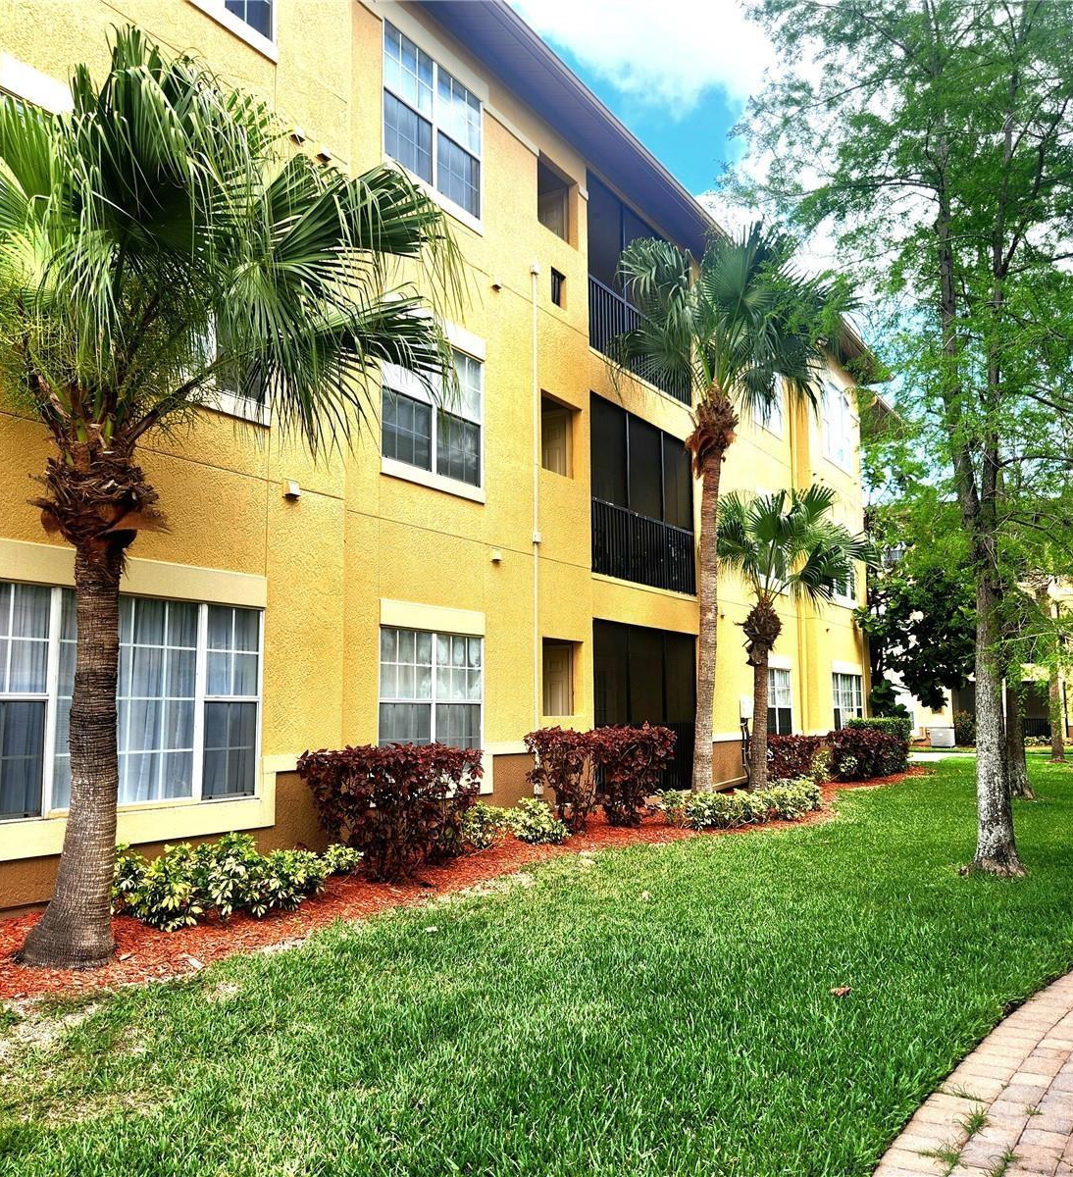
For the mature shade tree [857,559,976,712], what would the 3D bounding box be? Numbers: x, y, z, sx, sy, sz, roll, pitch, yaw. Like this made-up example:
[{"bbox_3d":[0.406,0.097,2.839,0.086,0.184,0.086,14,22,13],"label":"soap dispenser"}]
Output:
[{"bbox_3d":[8.957,1.775,24.402,2.900,4.953,2.900,-5,-8,31],"label":"mature shade tree"}]

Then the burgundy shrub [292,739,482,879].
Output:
[{"bbox_3d":[-1.225,1.898,9.099,0.900,1.079,1.750,-5,-8,31],"label":"burgundy shrub"}]

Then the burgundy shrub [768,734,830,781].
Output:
[{"bbox_3d":[4.541,3.059,18.503,1.050,0.953,1.700,-5,-8,31],"label":"burgundy shrub"}]

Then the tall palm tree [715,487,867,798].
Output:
[{"bbox_3d":[4.311,0.819,17.477,2.400,5.170,2.400,-5,-8,31],"label":"tall palm tree"}]

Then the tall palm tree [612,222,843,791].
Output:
[{"bbox_3d":[2.881,-1.173,15.416,3.200,8.647,3.200,-5,-8,31],"label":"tall palm tree"}]

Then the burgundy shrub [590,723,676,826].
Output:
[{"bbox_3d":[1.214,2.292,12.987,0.950,1.200,1.050,-5,-8,31],"label":"burgundy shrub"}]

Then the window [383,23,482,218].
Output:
[{"bbox_3d":[-1.168,-5.279,11.926,0.120,1.571,1.829,-5,-8,31],"label":"window"}]

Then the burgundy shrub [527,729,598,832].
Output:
[{"bbox_3d":[0.285,2.168,11.835,0.800,1.168,0.800,-5,-8,31],"label":"burgundy shrub"}]

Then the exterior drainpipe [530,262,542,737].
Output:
[{"bbox_3d":[0.032,-0.828,13.118,0.100,6.943,0.110,-5,-8,31],"label":"exterior drainpipe"}]

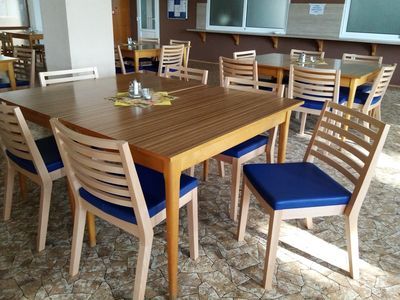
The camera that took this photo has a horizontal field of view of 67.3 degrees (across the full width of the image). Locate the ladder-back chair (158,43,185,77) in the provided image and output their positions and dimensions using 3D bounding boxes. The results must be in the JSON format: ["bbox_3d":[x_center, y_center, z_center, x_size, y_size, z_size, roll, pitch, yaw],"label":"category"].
[{"bbox_3d":[-0.574,-1.397,5.275,0.465,0.840,0.530,-21,31,-41],"label":"ladder-back chair"}]

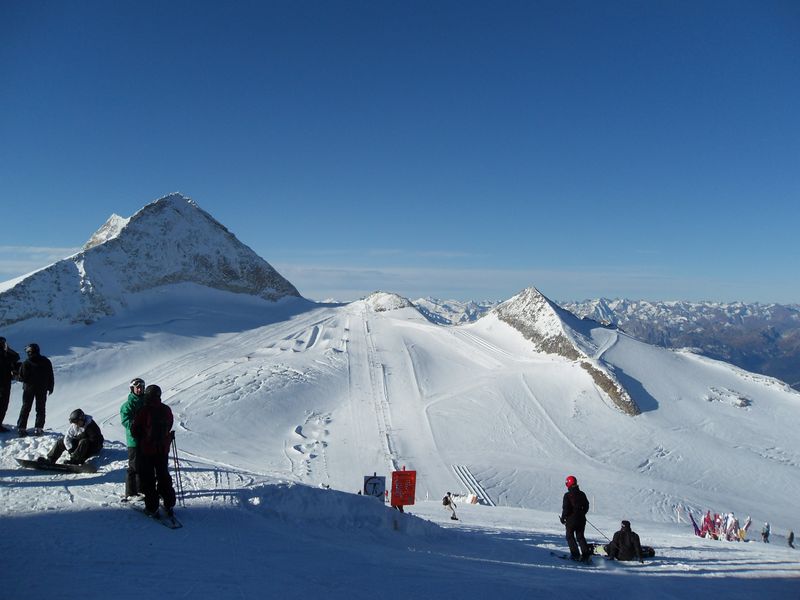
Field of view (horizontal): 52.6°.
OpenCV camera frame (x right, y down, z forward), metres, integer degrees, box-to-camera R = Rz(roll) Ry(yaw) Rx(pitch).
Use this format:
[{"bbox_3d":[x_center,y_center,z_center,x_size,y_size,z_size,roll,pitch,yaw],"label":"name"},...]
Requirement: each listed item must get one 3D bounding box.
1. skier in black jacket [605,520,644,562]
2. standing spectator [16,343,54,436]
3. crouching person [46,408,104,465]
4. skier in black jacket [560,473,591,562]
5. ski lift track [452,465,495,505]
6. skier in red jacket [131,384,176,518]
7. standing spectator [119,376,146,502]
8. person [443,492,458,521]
[{"bbox_3d":[4.812,5.165,17.300,0.750,0.900,0.900,0,0,-9],"label":"skier in black jacket"},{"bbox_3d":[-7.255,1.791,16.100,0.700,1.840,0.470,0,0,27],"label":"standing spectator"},{"bbox_3d":[-5.835,2.447,14.500,1.000,1.000,0.720,0,0,-37],"label":"crouching person"},{"bbox_3d":[3.667,4.575,16.900,0.600,1.830,0.460,0,0,-30],"label":"skier in black jacket"},{"bbox_3d":[10.449,26.372,115.000,1.900,2.200,14.500,0,0,-12],"label":"ski lift track"},{"bbox_3d":[-3.513,2.163,11.550,0.630,1.860,0.500,0,0,-18],"label":"skier in red jacket"},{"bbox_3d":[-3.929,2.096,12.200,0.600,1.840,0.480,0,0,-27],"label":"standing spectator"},{"bbox_3d":[3.028,12.381,48.500,0.750,1.700,0.650,0,0,-24],"label":"person"}]

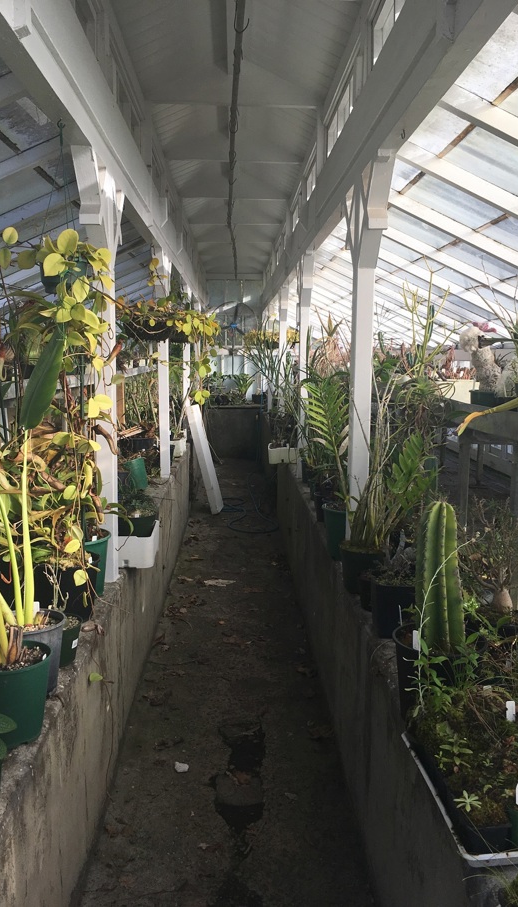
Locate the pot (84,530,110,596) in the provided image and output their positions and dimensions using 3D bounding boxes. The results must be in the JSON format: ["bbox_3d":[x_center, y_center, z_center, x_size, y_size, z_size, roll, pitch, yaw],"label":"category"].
[{"bbox_3d":[-0.676,0.421,2.863,0.247,0.222,0.247,0,7,-2],"label":"pot"}]

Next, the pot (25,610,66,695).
[{"bbox_3d":[-0.622,0.544,2.047,0.205,0.193,0.205,0,7,-2],"label":"pot"}]

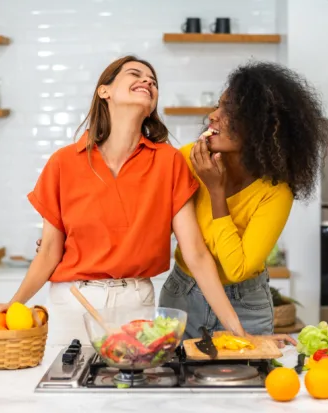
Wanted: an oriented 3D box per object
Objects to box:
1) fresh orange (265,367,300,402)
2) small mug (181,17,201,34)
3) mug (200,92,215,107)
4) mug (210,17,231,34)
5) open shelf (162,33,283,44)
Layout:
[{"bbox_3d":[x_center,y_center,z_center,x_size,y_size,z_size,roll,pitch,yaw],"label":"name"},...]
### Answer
[{"bbox_3d":[0.268,0.401,2.130,0.078,0.078,0.078,0,3,1],"label":"fresh orange"},{"bbox_3d":[0.144,-0.942,4.980,0.100,0.094,0.080,0,3,1],"label":"small mug"},{"bbox_3d":[0.229,-0.561,4.980,0.075,0.083,0.075,0,2,0],"label":"mug"},{"bbox_3d":[0.298,-0.950,4.990,0.110,0.092,0.080,0,2,0],"label":"mug"},{"bbox_3d":[0.303,-0.879,4.980,0.600,0.038,0.210,0,3,1],"label":"open shelf"}]

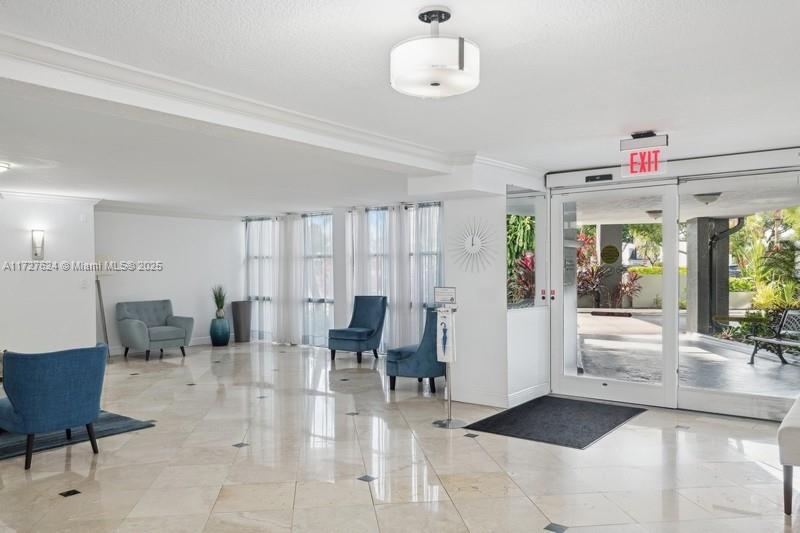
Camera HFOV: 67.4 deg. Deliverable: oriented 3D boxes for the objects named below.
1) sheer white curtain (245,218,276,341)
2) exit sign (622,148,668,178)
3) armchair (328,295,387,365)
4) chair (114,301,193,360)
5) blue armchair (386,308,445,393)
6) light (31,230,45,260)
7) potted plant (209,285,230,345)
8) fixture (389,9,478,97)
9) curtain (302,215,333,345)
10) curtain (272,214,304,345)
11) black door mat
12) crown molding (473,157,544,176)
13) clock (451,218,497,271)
[{"bbox_3d":[-2.699,0.266,11.477,0.950,2.340,0.120,-1,-1,37],"label":"sheer white curtain"},{"bbox_3d":[1.915,-0.808,4.680,0.345,0.215,0.040,-1,-1,37],"label":"exit sign"},{"bbox_3d":[-0.637,0.938,9.105,0.570,0.930,0.700,0,0,35],"label":"armchair"},{"bbox_3d":[-3.932,1.026,9.712,0.870,0.870,0.790,0,-1,-45],"label":"chair"},{"bbox_3d":[0.268,0.932,6.920,0.680,0.930,0.560,0,0,24],"label":"blue armchair"},{"bbox_3d":[-4.723,-0.274,7.831,0.100,0.385,0.145,0,0,38],"label":"light"},{"bbox_3d":[-3.352,0.911,11.150,0.370,1.130,0.370,0,0,0],"label":"potted plant"},{"bbox_3d":[0.146,-0.900,2.480,0.365,0.295,0.365,0,0,0],"label":"fixture"},{"bbox_3d":[-1.427,0.218,10.432,0.770,2.360,0.100,0,0,38],"label":"curtain"},{"bbox_3d":[-2.037,0.222,10.902,0.800,2.360,0.100,0,0,38],"label":"curtain"},{"bbox_3d":[1.486,1.383,5.512,1.035,0.012,1.645,0,0,38],"label":"black door mat"},{"bbox_3d":[1.123,-0.976,5.911,0.085,0.095,1.470,0,0,38],"label":"crown molding"},{"bbox_3d":[0.758,-0.224,6.100,0.560,0.560,0.050,-1,-1,37],"label":"clock"}]

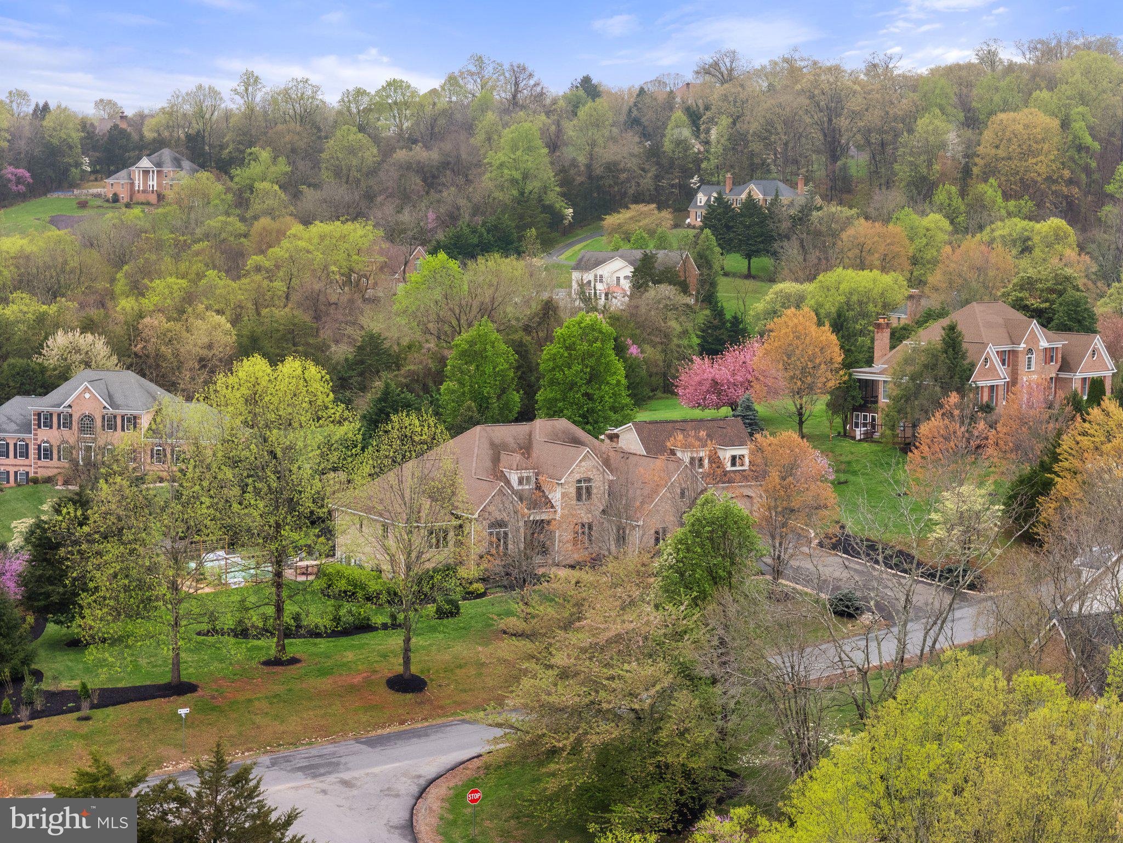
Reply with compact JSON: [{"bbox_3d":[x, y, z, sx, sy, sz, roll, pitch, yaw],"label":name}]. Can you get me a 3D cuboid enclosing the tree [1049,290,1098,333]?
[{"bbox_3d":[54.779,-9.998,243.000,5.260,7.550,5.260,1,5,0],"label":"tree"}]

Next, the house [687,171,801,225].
[{"bbox_3d":[41.139,-48.098,494.393,24.800,11.200,11.800,5,7,39],"label":"house"}]

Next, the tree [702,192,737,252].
[{"bbox_3d":[26.639,-32.468,382.000,5.900,11.660,5.900,1,5,0],"label":"tree"}]

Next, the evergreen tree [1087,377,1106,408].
[{"bbox_3d":[51.729,-2.798,219.500,1.950,3.124,1.950,2,5,13],"label":"evergreen tree"}]

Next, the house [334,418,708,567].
[{"bbox_3d":[-2.656,5.252,165.922,25.000,10.200,15.000,-2,6,-31],"label":"house"}]

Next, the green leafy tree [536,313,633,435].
[{"bbox_3d":[2.019,-3.378,201.000,8.460,11.580,8.460,1,5,0],"label":"green leafy tree"}]

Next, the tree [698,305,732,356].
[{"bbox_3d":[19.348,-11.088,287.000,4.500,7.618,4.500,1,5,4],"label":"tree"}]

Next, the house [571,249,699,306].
[{"bbox_3d":[13.123,-25.711,411.383,21.200,10.000,11.500,3,6,28],"label":"house"}]

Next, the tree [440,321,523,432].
[{"bbox_3d":[-8.041,-3.651,225.000,8.100,13.242,8.100,0,5,-2],"label":"tree"}]

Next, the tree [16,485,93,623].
[{"bbox_3d":[-32.740,8.831,147.000,4.880,8.480,4.880,1,5,0],"label":"tree"}]

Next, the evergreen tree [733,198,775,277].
[{"bbox_3d":[36.974,-35.876,437.000,8.200,16.138,8.200,1,5,5],"label":"evergreen tree"}]

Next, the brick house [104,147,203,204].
[{"bbox_3d":[-101.882,-61.293,571.289,20.200,13.900,16.500,2,6,17],"label":"brick house"}]

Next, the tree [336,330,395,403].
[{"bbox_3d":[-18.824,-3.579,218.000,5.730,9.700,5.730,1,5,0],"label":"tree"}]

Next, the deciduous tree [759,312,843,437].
[{"bbox_3d":[22.124,-4.481,209.000,7.830,11.010,7.830,1,5,0],"label":"deciduous tree"}]

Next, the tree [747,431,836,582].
[{"bbox_3d":[16.429,6.102,162.000,6.380,10.130,6.380,1,5,0],"label":"tree"}]

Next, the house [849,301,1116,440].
[{"bbox_3d":[41.443,-5.358,220.954,27.200,12.700,13.600,-5,7,-44],"label":"house"}]

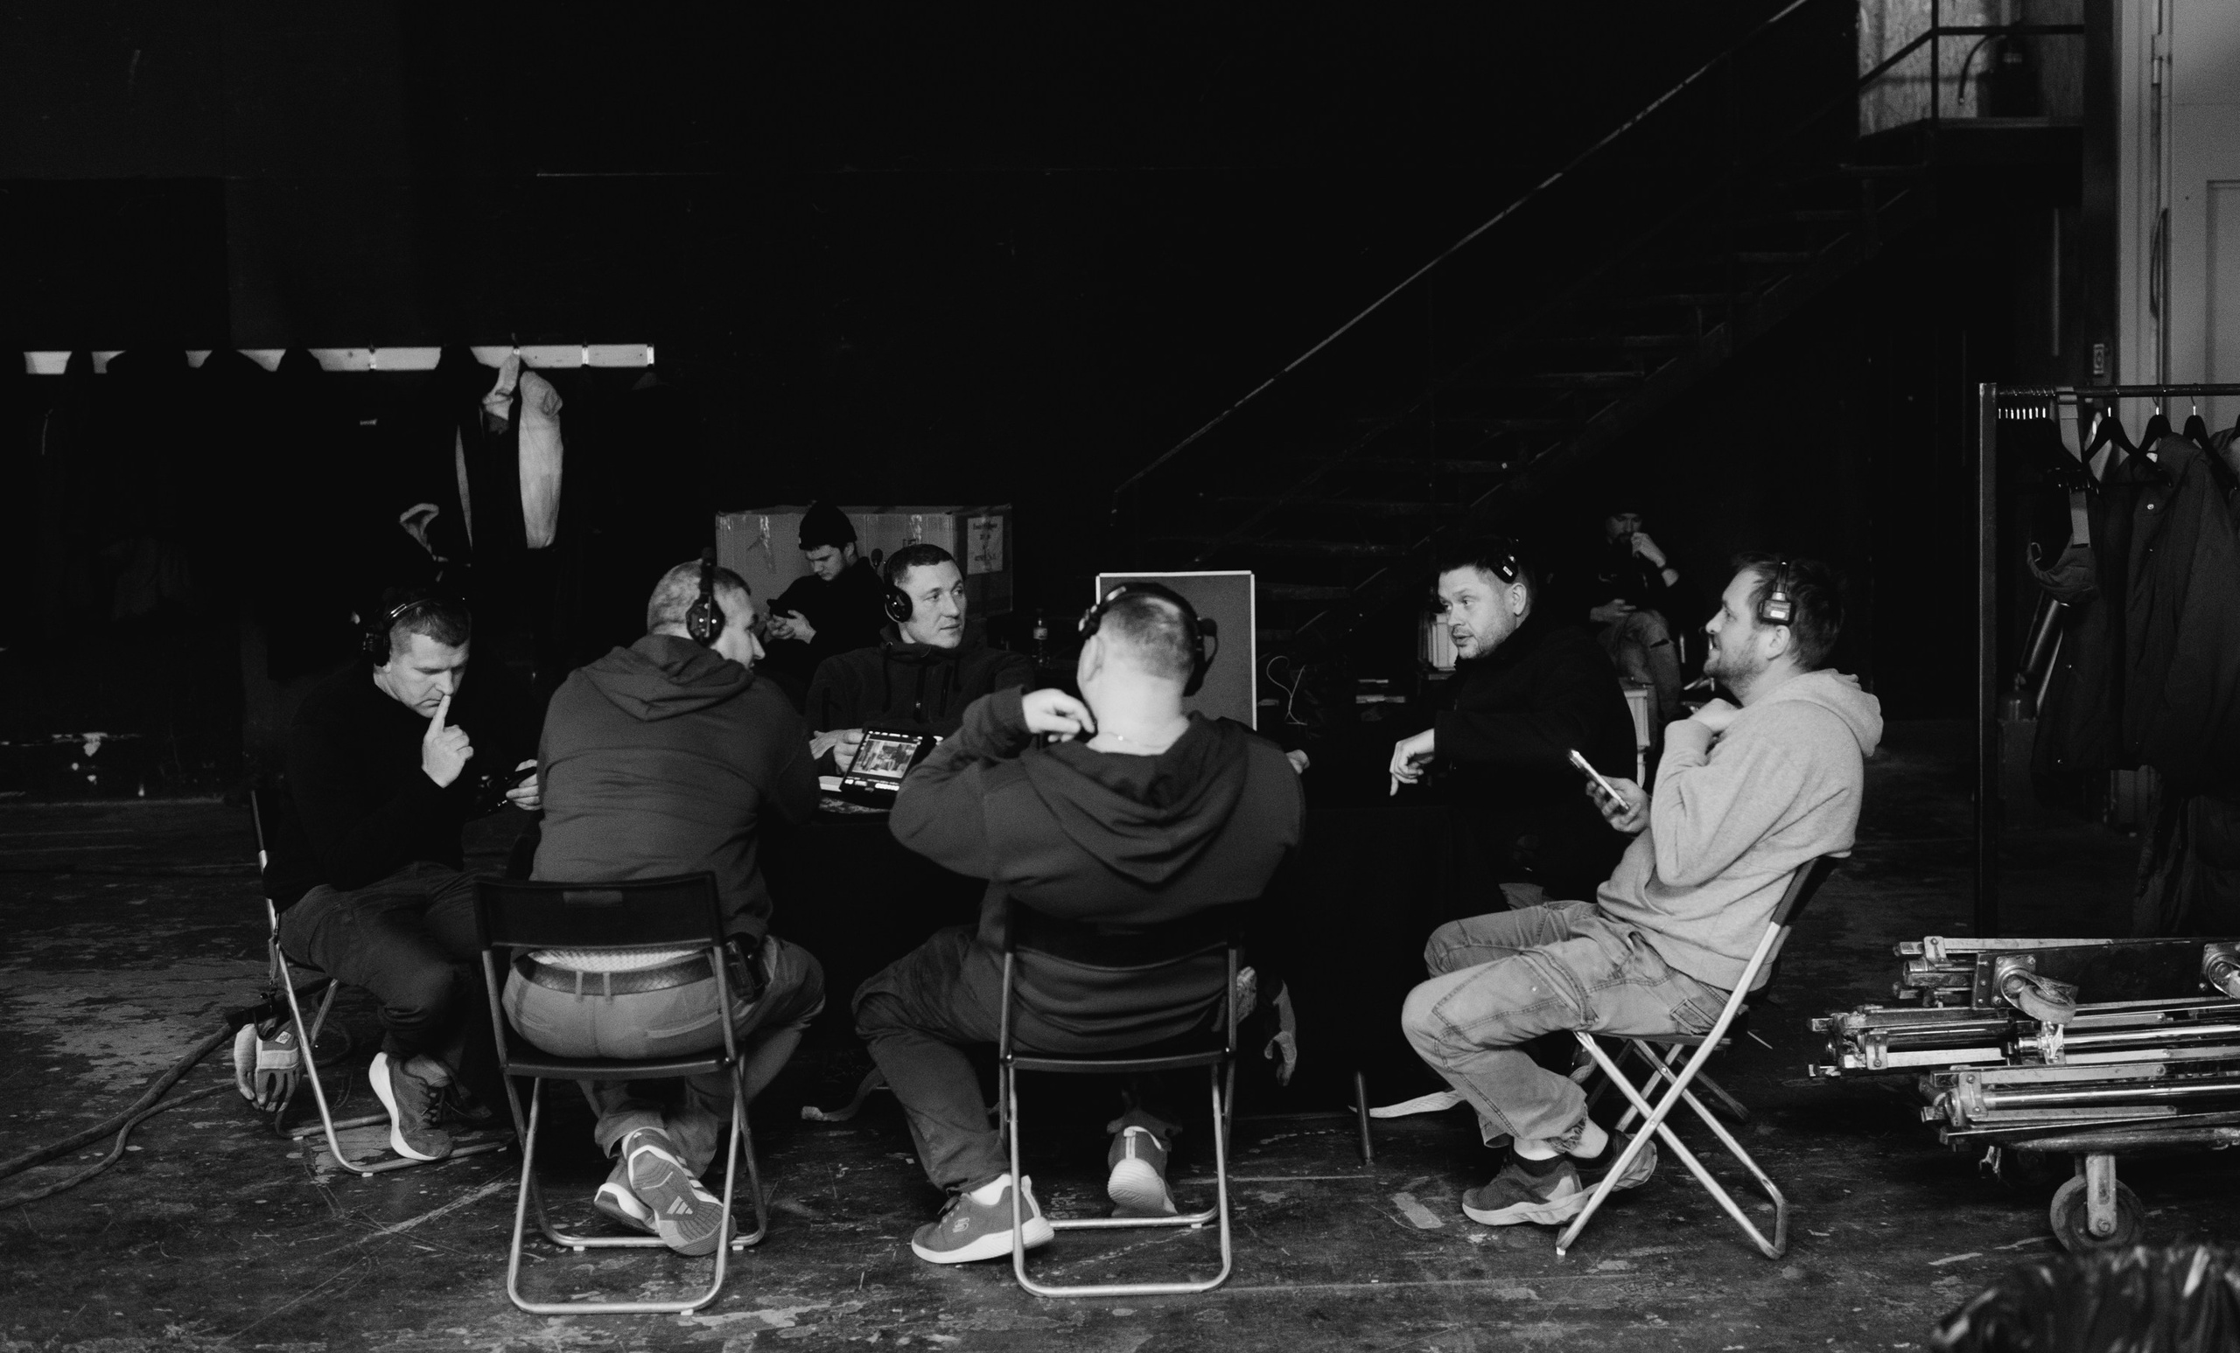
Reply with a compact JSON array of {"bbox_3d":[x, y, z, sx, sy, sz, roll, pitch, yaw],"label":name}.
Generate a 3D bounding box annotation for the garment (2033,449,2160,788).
[{"bbox_3d":[2.146,-0.124,5.454,0.170,0.750,0.420,-1,3,-12],"label":"garment"}]

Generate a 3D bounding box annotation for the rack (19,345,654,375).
[{"bbox_3d":[-3.847,-1.555,12.226,3.130,0.120,0.080,-1,3,0],"label":"rack"}]

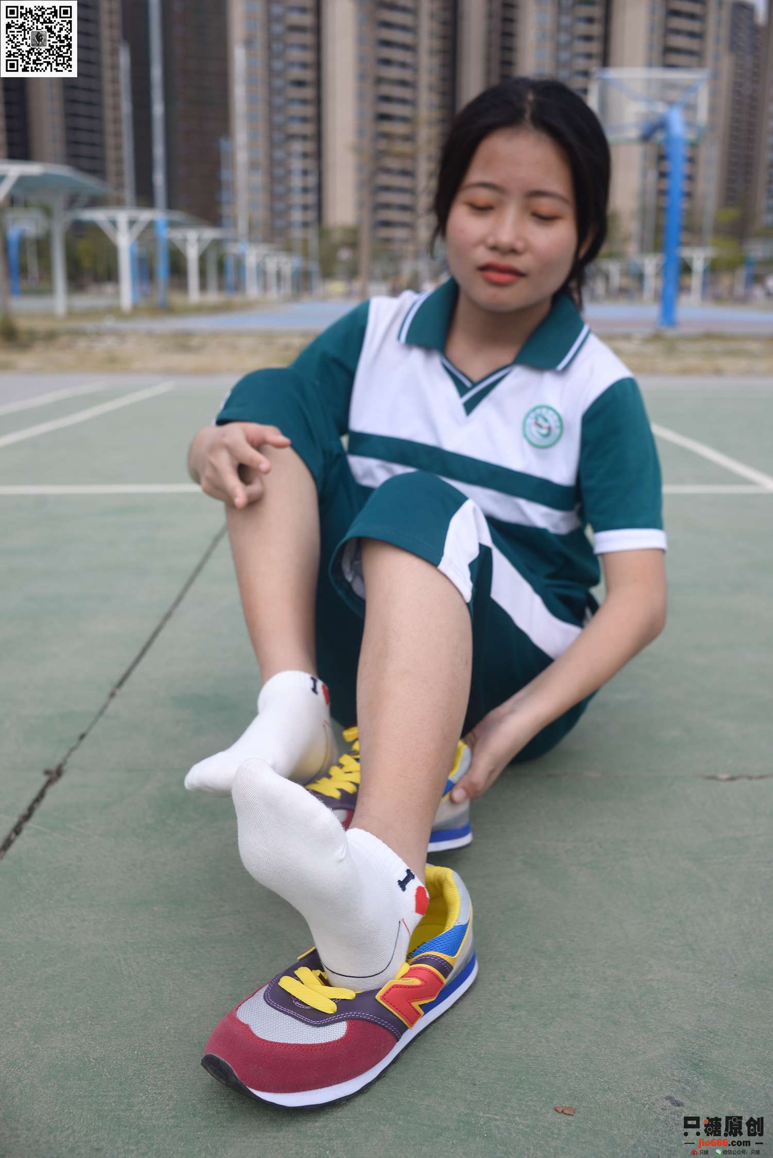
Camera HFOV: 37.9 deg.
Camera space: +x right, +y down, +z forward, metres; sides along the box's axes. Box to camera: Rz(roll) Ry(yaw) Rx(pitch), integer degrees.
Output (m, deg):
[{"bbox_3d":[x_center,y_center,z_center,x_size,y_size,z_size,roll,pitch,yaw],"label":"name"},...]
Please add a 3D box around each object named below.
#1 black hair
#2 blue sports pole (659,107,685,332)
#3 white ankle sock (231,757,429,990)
[{"bbox_3d":[0.147,-0.418,1.230,0.185,0.240,0.205,10,27,8],"label":"black hair"},{"bbox_3d":[3.936,-5.000,15.500,0.220,3.030,0.220,0,15,0],"label":"blue sports pole"},{"bbox_3d":[-0.032,0.206,0.872,0.092,0.235,0.110,1,40,27],"label":"white ankle sock"}]

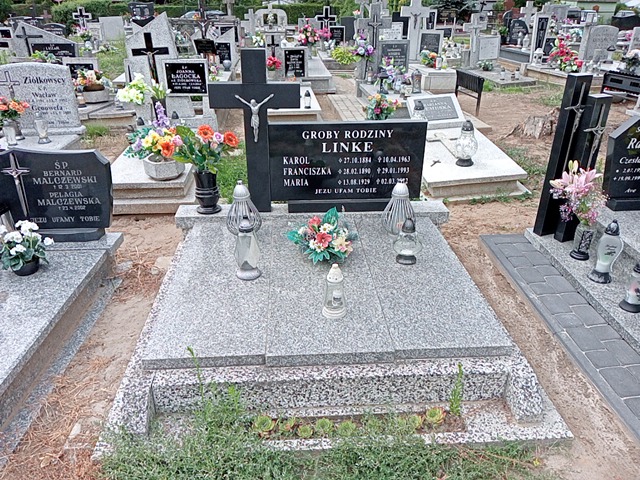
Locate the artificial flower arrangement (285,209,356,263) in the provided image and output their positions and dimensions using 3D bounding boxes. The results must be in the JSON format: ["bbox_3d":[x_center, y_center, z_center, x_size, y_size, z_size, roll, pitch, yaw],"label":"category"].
[{"bbox_3d":[0.008,-0.056,2.675,0.360,0.240,0.290,-1,27,-3],"label":"artificial flower arrangement"}]

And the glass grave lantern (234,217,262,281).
[{"bbox_3d":[-0.375,0.035,2.683,0.135,0.333,0.135,-1,25,-3],"label":"glass grave lantern"}]

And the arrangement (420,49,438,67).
[{"bbox_3d":[1.742,-2.888,8.195,0.290,0.275,0.260,-1,27,-3],"label":"arrangement"}]

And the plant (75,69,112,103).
[{"bbox_3d":[-3.152,-2.143,7.204,0.470,0.410,0.360,-1,25,-3],"label":"plant"}]

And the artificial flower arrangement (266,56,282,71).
[{"bbox_3d":[-0.799,-3.087,9.055,0.280,0.260,0.240,-1,25,-3],"label":"artificial flower arrangement"}]

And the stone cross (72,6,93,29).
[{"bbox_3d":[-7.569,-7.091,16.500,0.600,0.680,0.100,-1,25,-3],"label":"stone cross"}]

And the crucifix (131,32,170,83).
[{"bbox_3d":[-1.515,-1.645,4.678,0.350,0.450,0.050,-3,27,-2],"label":"crucifix"}]

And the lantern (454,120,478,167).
[{"bbox_3d":[1.280,-0.844,4.492,0.188,0.367,0.188,-1,25,-3],"label":"lantern"}]

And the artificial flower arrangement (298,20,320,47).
[{"bbox_3d":[-0.184,-3.611,9.048,0.380,0.420,0.350,-1,27,-3],"label":"artificial flower arrangement"}]

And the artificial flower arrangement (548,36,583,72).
[{"bbox_3d":[3.992,-3.002,8.400,0.540,0.550,0.420,4,27,7],"label":"artificial flower arrangement"}]

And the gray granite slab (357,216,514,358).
[{"bbox_3d":[0.522,0.178,2.823,0.499,0.048,1.424,-1,25,-3],"label":"gray granite slab"}]

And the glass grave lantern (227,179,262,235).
[{"bbox_3d":[-0.481,-0.207,3.213,0.216,0.327,0.216,-1,25,-3],"label":"glass grave lantern"}]

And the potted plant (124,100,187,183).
[{"bbox_3d":[-1.138,-0.706,3.673,0.410,0.490,0.360,-1,27,-3],"label":"potted plant"}]

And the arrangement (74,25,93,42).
[{"bbox_3d":[-5.132,-4.459,11.207,0.360,0.360,0.320,-6,27,-12],"label":"arrangement"}]

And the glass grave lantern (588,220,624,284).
[{"bbox_3d":[1.636,0.058,2.945,0.150,0.354,0.150,10,27,21],"label":"glass grave lantern"}]

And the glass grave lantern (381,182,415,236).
[{"bbox_3d":[0.439,-0.195,2.891,0.190,0.300,0.190,-1,27,-3],"label":"glass grave lantern"}]

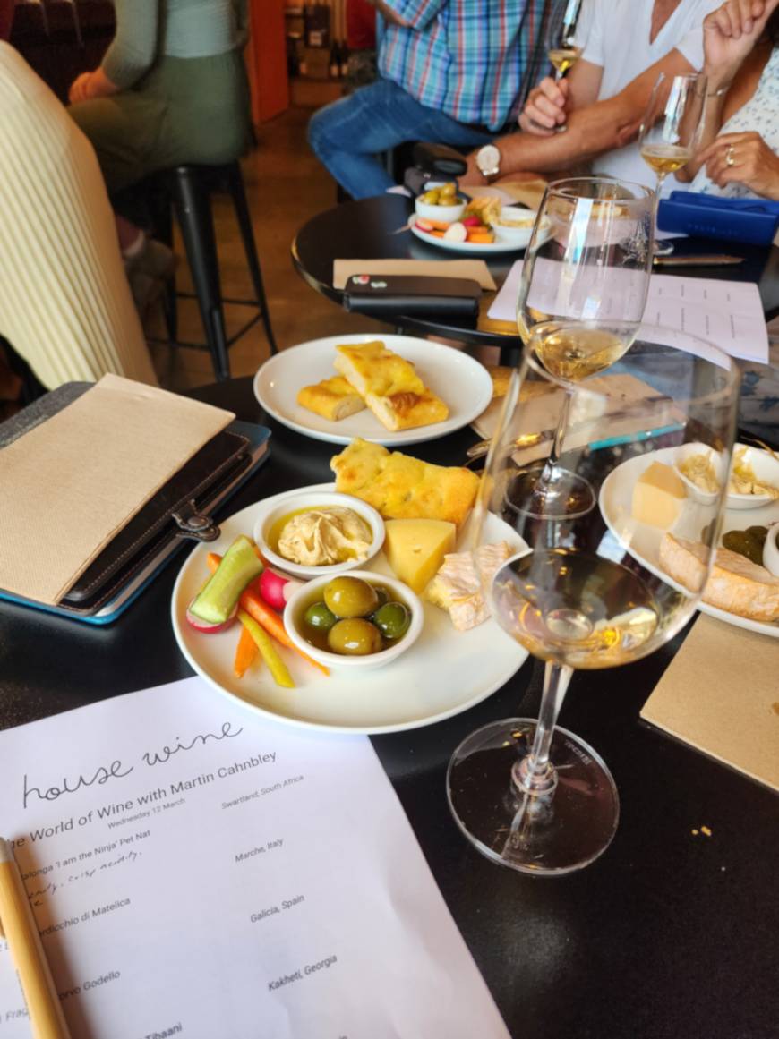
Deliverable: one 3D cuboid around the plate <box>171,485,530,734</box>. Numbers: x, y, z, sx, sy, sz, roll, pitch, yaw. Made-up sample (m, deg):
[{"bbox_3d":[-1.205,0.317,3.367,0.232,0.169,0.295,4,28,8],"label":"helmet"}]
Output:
[{"bbox_3d":[-0.015,0.044,0.401,0.208,0.024,0.208,0,37,0],"label":"plate"}]

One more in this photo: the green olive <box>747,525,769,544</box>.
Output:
[{"bbox_3d":[0.234,0.011,0.436,0.020,0.018,0.019,0,37,0],"label":"green olive"}]

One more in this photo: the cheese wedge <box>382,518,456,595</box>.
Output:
[{"bbox_3d":[0.020,0.025,0.424,0.047,0.021,0.060,1,36,0],"label":"cheese wedge"}]

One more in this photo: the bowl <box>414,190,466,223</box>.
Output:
[{"bbox_3d":[0.077,-0.457,1.027,0.076,0.032,0.076,1,37,0],"label":"bowl"}]

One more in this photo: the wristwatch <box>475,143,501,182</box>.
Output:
[{"bbox_3d":[0.172,-0.622,1.200,0.042,0.058,0.050,-20,18,1],"label":"wristwatch"}]

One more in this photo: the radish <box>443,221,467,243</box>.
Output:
[{"bbox_3d":[0.092,-0.405,0.971,0.032,0.027,0.023,1,36,0],"label":"radish"}]

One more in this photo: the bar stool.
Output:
[{"bbox_3d":[-0.655,-0.766,2.205,0.420,0.735,0.420,11,37,13],"label":"bar stool"}]

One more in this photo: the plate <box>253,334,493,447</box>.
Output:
[{"bbox_3d":[-0.014,-0.111,0.607,0.208,0.024,0.208,0,37,0],"label":"plate"}]

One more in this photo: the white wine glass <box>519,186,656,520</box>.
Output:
[{"bbox_3d":[0.119,-0.102,0.449,0.077,0.208,0.077,1,36,0],"label":"white wine glass"}]

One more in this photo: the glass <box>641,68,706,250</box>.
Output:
[{"bbox_3d":[0.371,-0.476,0.931,0.077,0.208,0.077,1,36,0],"label":"glass"}]

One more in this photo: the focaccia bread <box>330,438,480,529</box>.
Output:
[{"bbox_3d":[0.010,-0.024,0.467,0.096,0.025,0.051,13,38,17],"label":"focaccia bread"}]

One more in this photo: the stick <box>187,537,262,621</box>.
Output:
[{"bbox_3d":[-0.088,0.035,0.385,0.026,0.015,0.052,11,40,14],"label":"stick"}]

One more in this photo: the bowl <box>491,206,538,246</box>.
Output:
[{"bbox_3d":[0.177,-0.393,0.945,0.080,0.034,0.080,1,37,0],"label":"bowl"}]

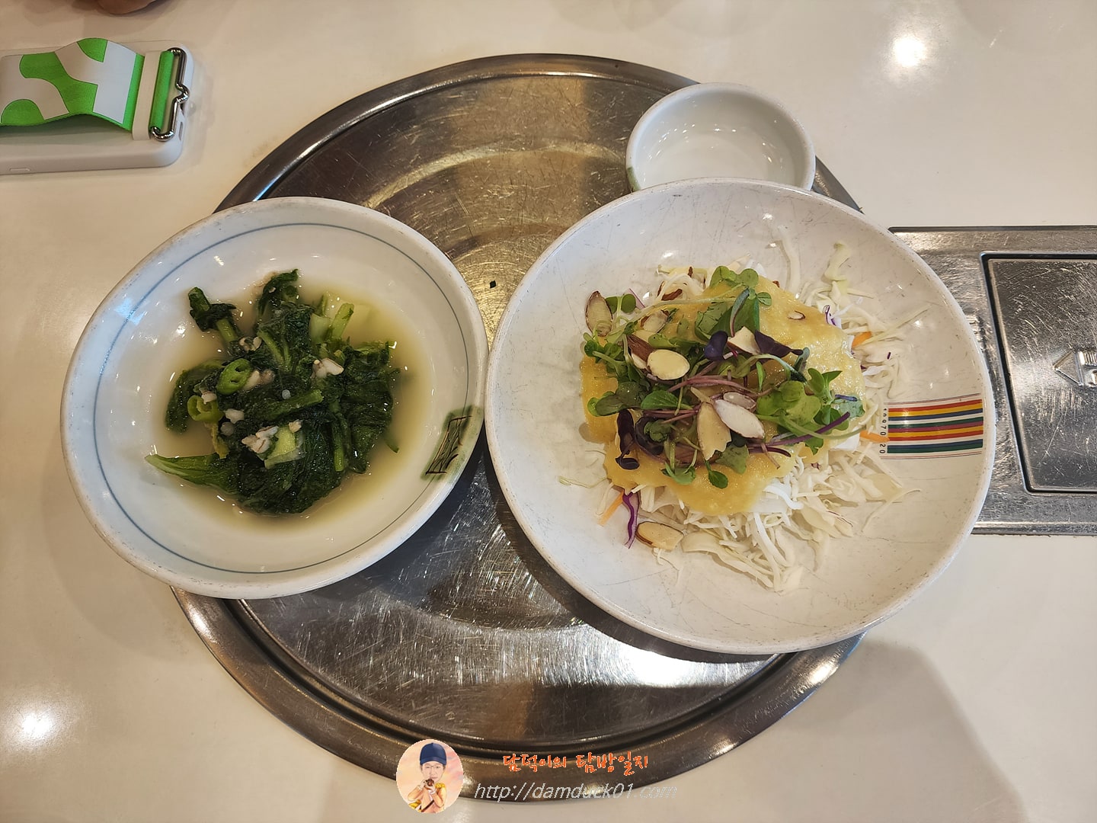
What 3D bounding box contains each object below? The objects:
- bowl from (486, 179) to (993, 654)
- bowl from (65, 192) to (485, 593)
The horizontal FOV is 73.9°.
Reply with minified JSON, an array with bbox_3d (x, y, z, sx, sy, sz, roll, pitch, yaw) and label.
[{"bbox_3d":[0.075,0.000,0.320,0.202,0.050,0.202,-1,71,2],"label":"bowl"},{"bbox_3d":[-0.114,-0.006,0.330,0.181,0.045,0.181,-1,71,2],"label":"bowl"}]

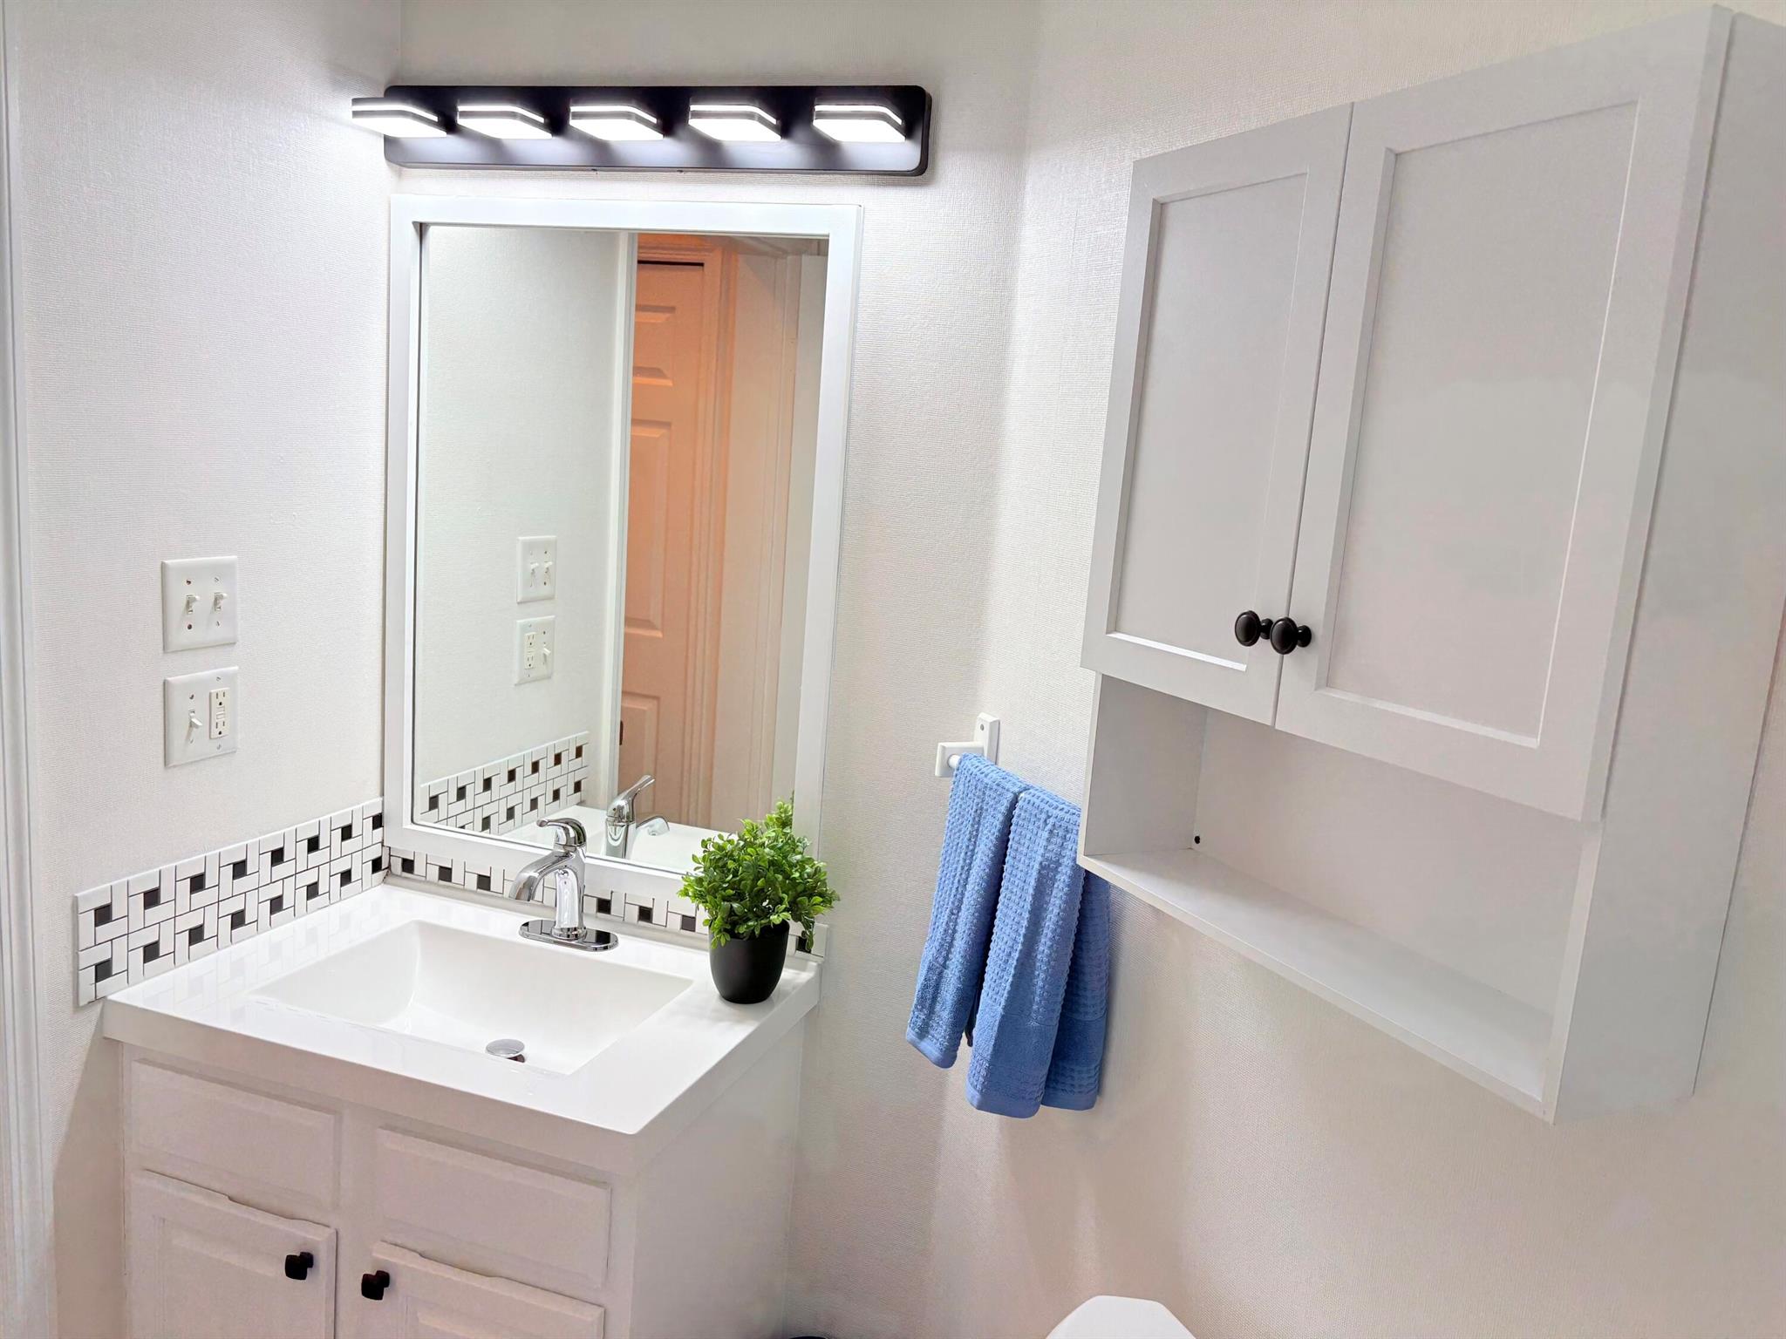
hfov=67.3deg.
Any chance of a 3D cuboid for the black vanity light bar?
[{"bbox_3d":[-0.378,-0.768,1.882,0.866,0.109,0.132,7,10,18],"label":"black vanity light bar"}]

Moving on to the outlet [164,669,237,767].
[{"bbox_3d":[-0.946,0.066,1.844,0.015,0.120,0.122,7,10,18],"label":"outlet"}]

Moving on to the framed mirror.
[{"bbox_3d":[-0.442,-0.172,2.042,0.764,1.037,0.025,7,10,18],"label":"framed mirror"}]

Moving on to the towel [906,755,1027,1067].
[{"bbox_3d":[0.107,0.325,1.787,0.082,0.393,0.178,0,10,-26],"label":"towel"}]

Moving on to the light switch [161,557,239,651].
[{"bbox_3d":[-0.935,-0.089,1.819,0.015,0.121,0.123,7,10,18],"label":"light switch"}]

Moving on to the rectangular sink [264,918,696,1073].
[{"bbox_3d":[-0.577,0.504,1.876,0.488,0.128,0.336,7,10,18],"label":"rectangular sink"}]

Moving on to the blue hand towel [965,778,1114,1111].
[{"bbox_3d":[0.181,0.342,1.633,0.082,0.388,0.189,0,10,-26],"label":"blue hand towel"}]

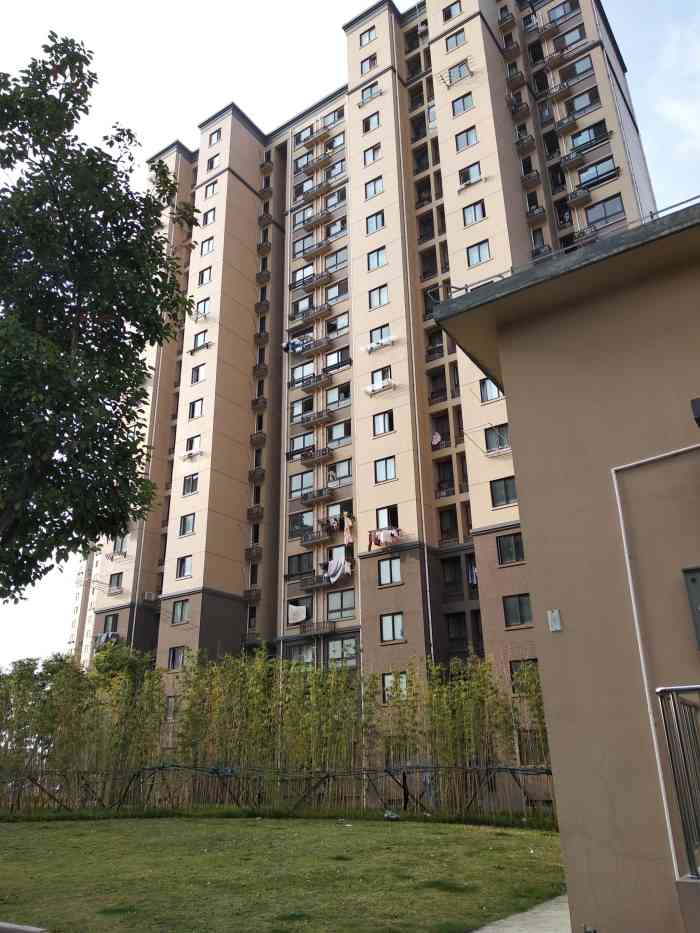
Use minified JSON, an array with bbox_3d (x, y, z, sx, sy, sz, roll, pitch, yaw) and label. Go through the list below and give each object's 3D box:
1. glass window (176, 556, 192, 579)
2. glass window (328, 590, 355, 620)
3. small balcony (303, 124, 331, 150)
[{"bbox_3d":[-10.841,6.629,46.092,1.368,1.366,0.177,-15,-26,30],"label":"glass window"},{"bbox_3d":[-0.507,8.554,43.248,1.987,1.688,0.145,-15,-26,30],"label":"glass window"},{"bbox_3d":[-2.677,-27.573,59.096,2.183,0.679,0.649,-15,-26,30],"label":"small balcony"}]

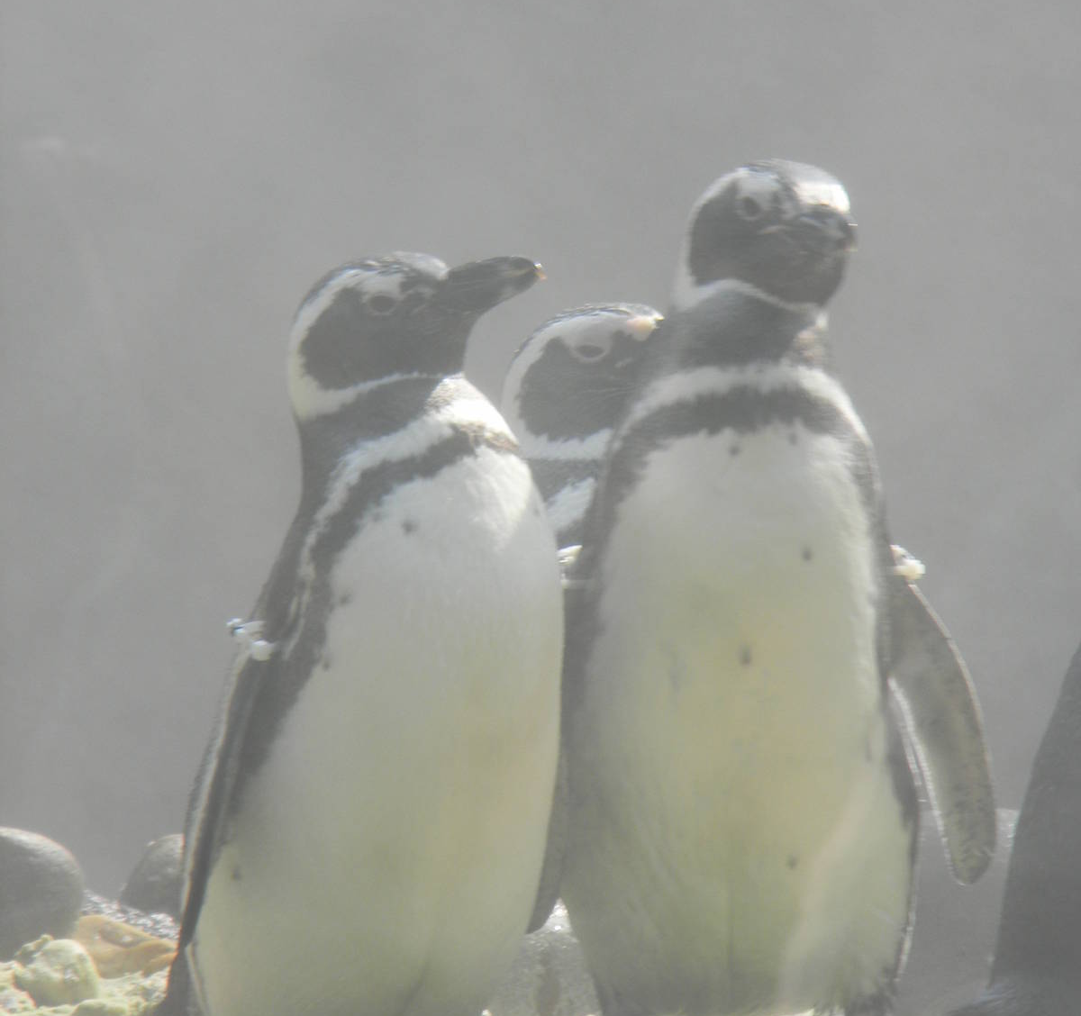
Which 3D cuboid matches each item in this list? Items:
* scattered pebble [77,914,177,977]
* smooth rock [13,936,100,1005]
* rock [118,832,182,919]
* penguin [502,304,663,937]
[{"bbox_3d":[-0.274,0.288,7.678,0.068,0.034,0.052,0,10,0],"label":"scattered pebble"},{"bbox_3d":[-0.318,0.301,7.596,0.057,0.037,0.048,0,10,0],"label":"smooth rock"},{"bbox_3d":[-0.254,0.243,7.872,0.085,0.054,0.075,0,10,0],"label":"rock"},{"bbox_3d":[0.040,0.101,7.427,0.210,0.490,0.240,-10,14,-44],"label":"penguin"}]

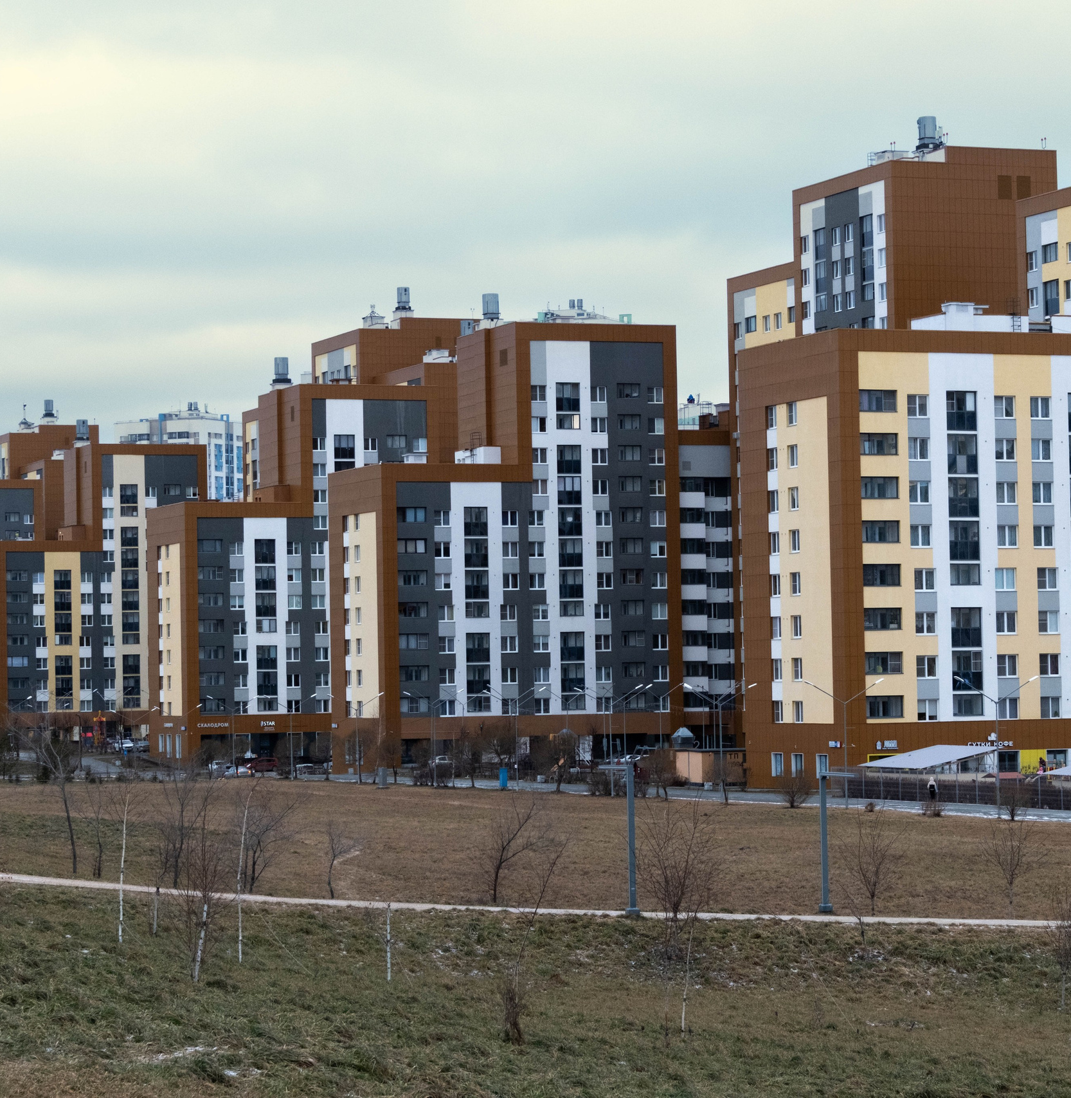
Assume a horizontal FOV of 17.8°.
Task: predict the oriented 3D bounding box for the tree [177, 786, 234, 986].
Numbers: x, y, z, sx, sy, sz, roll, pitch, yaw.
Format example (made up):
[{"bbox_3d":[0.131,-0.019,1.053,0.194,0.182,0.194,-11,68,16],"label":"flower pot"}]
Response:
[{"bbox_3d":[-5.031,5.115,52.000,0.850,2.943,0.850,-1,-2,0],"label":"tree"}]

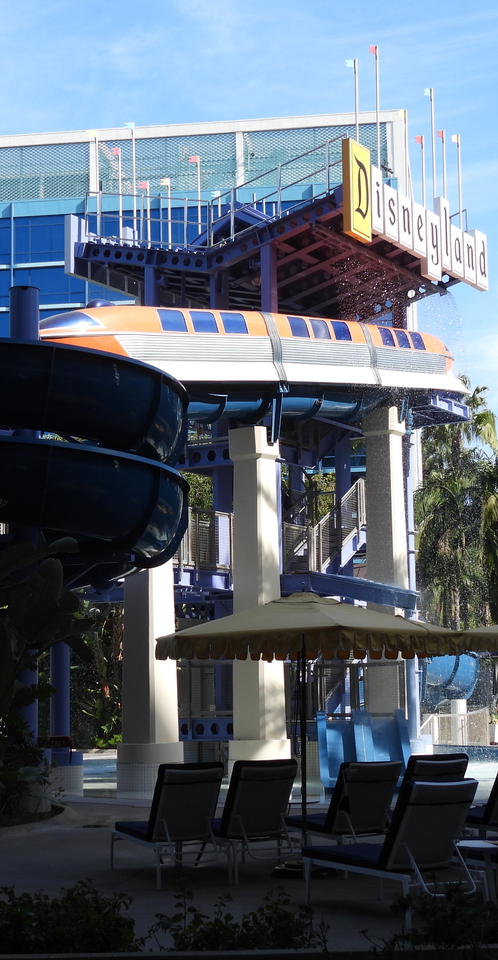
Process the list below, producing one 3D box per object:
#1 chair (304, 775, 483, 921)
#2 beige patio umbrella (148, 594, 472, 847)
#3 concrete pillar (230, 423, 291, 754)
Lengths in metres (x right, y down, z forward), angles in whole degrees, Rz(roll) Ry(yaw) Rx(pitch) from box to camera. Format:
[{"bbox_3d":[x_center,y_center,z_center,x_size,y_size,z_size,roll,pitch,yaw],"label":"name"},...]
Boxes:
[{"bbox_3d":[1.144,2.892,12.626,0.690,1.070,1.680,3,-8,-25],"label":"chair"},{"bbox_3d":[0.556,2.329,14.684,2.907,2.578,2.774,-2,-8,13],"label":"beige patio umbrella"},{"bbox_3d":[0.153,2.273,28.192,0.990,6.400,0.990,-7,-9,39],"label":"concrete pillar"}]

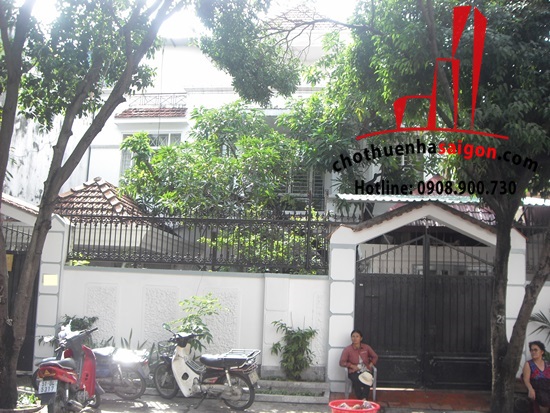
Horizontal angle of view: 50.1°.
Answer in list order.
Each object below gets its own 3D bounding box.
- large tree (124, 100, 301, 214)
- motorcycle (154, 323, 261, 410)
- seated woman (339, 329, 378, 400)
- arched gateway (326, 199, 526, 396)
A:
[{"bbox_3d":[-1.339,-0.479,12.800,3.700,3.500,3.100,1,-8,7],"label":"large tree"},{"bbox_3d":[-1.018,2.402,8.800,1.860,1.080,0.680,-2,-9,25],"label":"motorcycle"},{"bbox_3d":[1.363,2.587,9.600,0.580,1.120,0.720,0,-9,12],"label":"seated woman"},{"bbox_3d":[2.628,1.578,10.200,3.250,3.200,0.550,1,-8,7],"label":"arched gateway"}]

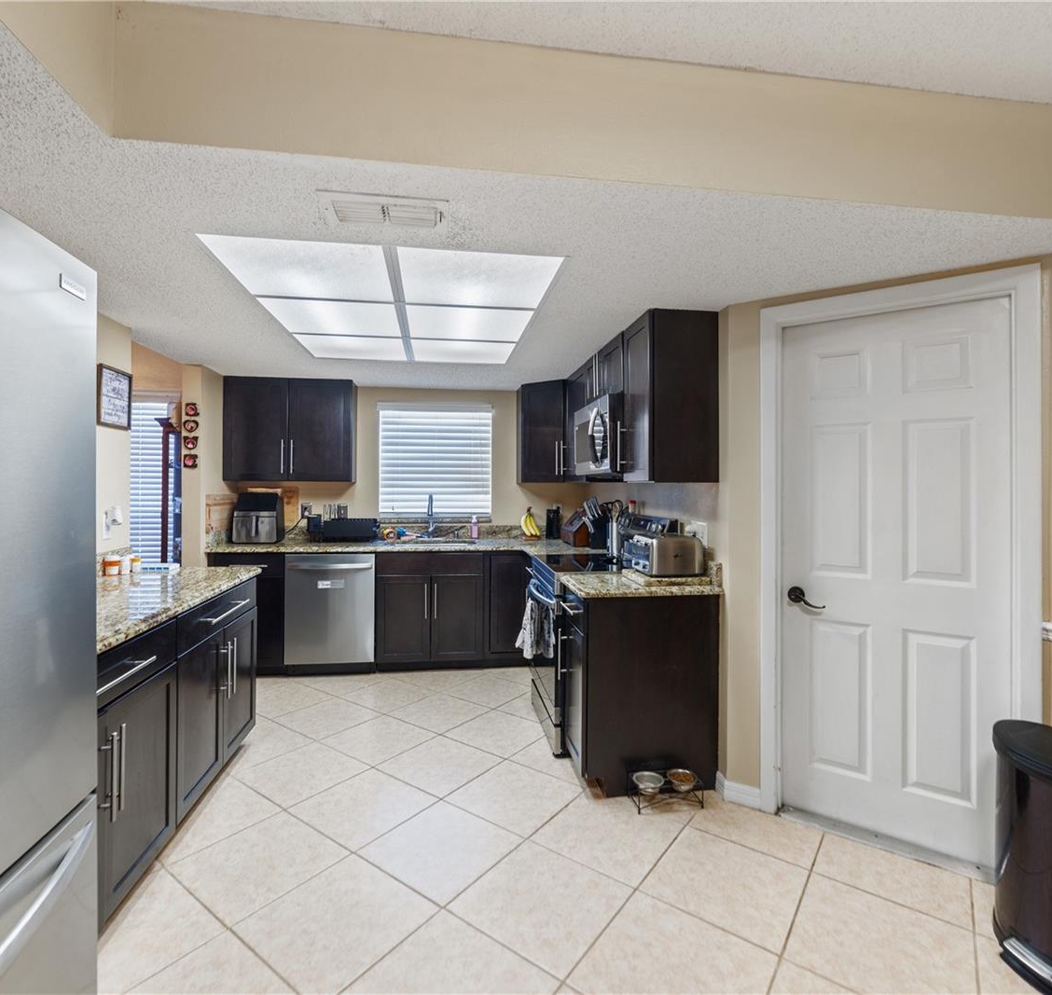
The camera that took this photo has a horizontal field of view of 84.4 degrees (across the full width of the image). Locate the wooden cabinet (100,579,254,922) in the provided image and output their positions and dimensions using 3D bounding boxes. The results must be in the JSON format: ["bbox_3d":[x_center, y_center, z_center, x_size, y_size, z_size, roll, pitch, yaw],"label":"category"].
[{"bbox_3d":[-1.594,0.874,2.131,0.628,0.884,1.722,0,1,-8],"label":"wooden cabinet"}]

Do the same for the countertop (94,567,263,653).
[{"bbox_3d":[-1.615,0.412,2.135,0.718,0.037,1.930,0,1,-9],"label":"countertop"}]

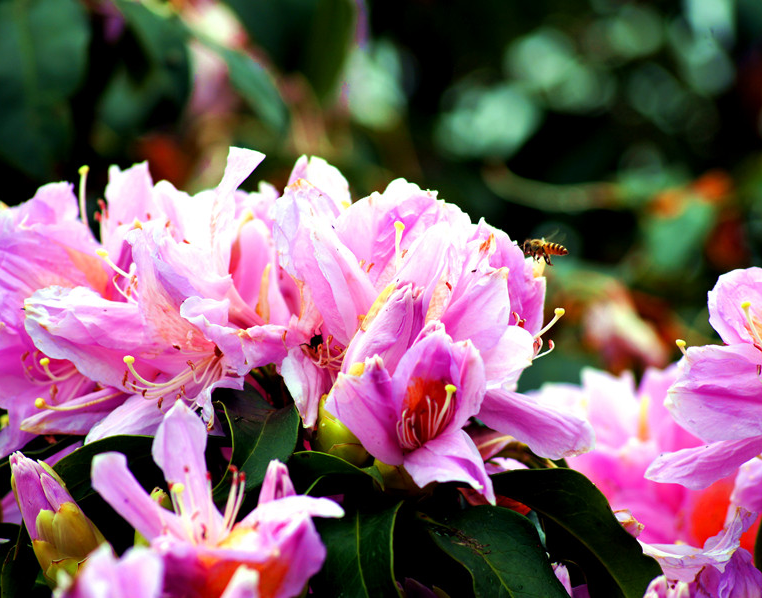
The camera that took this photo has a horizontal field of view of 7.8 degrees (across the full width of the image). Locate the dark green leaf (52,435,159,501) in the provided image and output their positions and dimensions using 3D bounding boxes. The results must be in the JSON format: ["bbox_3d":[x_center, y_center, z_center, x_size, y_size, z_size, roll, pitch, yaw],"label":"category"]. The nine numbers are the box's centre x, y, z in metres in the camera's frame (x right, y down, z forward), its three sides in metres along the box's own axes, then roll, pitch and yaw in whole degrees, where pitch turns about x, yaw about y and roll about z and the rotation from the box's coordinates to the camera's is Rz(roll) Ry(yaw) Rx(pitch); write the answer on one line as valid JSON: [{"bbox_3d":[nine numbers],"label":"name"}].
[{"bbox_3d":[-0.075,0.048,1.580,0.045,0.015,0.022,-9,24,-6],"label":"dark green leaf"}]

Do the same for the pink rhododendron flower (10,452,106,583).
[{"bbox_3d":[-0.090,0.061,1.560,0.021,0.038,0.021,-26,9,0],"label":"pink rhododendron flower"}]

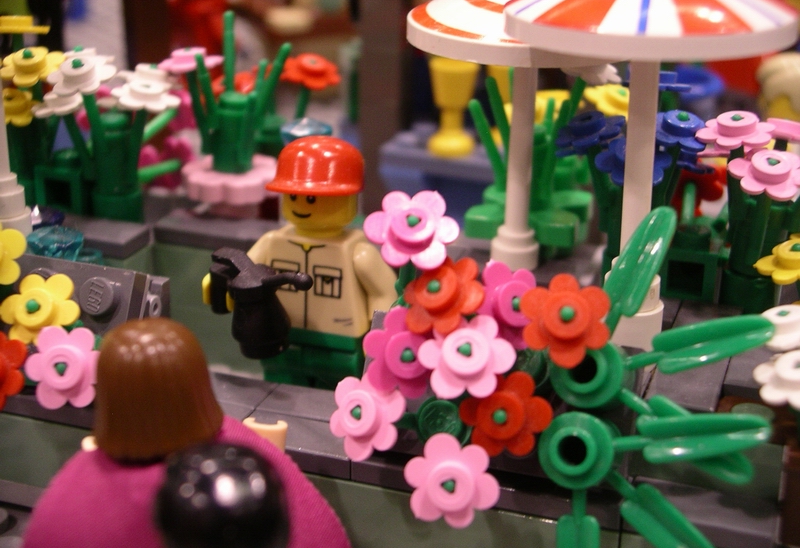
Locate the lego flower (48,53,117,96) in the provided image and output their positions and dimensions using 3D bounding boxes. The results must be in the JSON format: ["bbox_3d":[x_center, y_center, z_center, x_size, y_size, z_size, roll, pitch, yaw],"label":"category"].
[{"bbox_3d":[-0.046,-0.030,0.208,0.010,0.003,0.010,3,41,0],"label":"lego flower"}]

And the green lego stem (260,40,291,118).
[{"bbox_3d":[-0.018,-0.029,0.211,0.002,0.012,0.002,19,20,0],"label":"green lego stem"}]

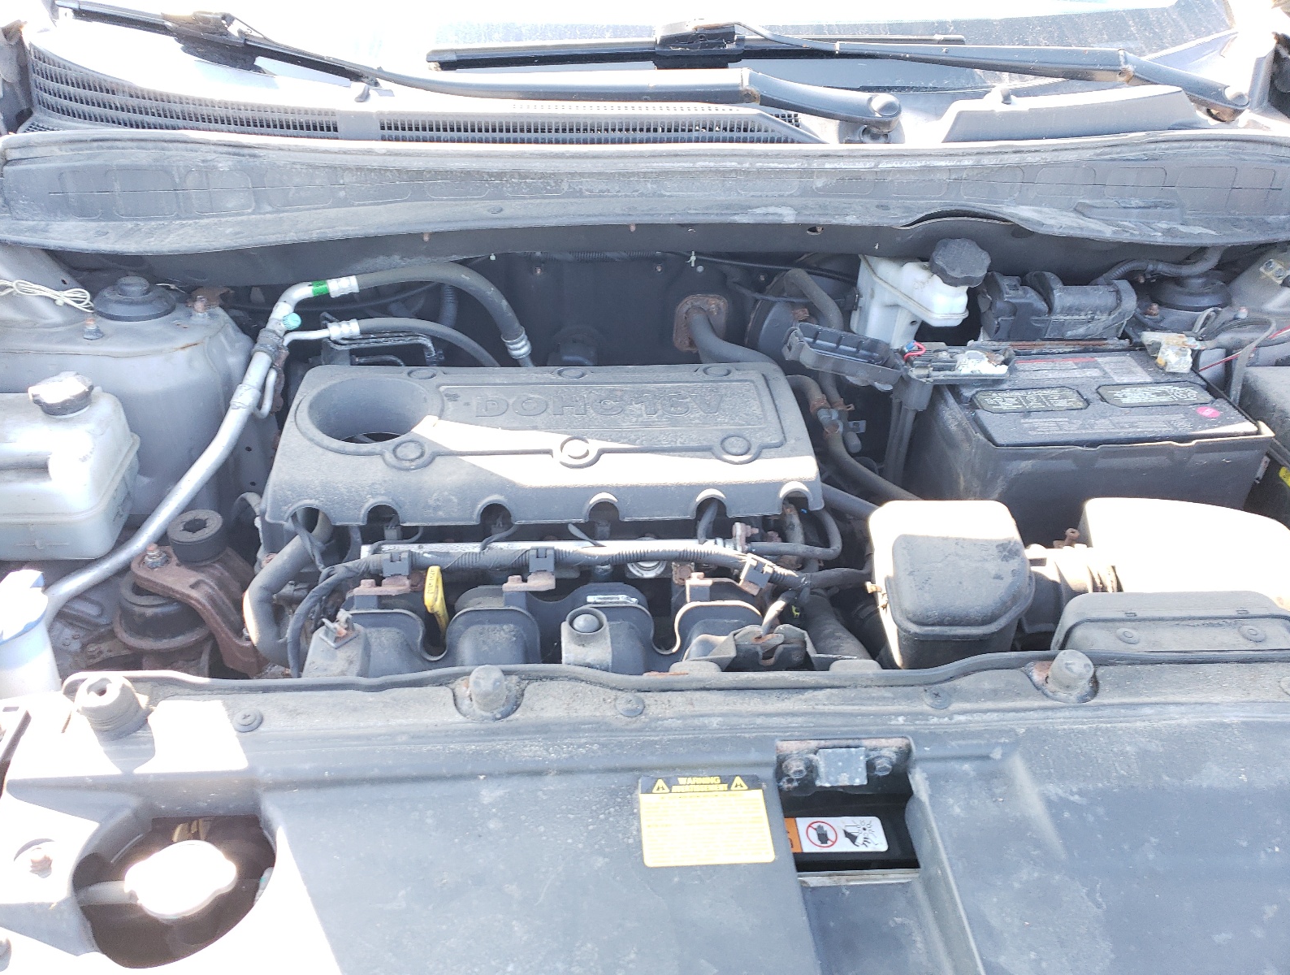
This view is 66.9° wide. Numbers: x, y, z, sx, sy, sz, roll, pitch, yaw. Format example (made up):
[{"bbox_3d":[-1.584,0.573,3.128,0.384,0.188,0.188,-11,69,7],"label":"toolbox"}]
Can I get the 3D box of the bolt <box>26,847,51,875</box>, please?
[{"bbox_3d":[-0.382,0.235,0.615,0.015,0.012,0.015,-1,34,-4],"label":"bolt"}]

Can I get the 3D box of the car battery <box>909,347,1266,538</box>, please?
[{"bbox_3d":[0.439,-0.007,1.035,0.270,0.222,0.176,-3,35,-6],"label":"car battery"}]

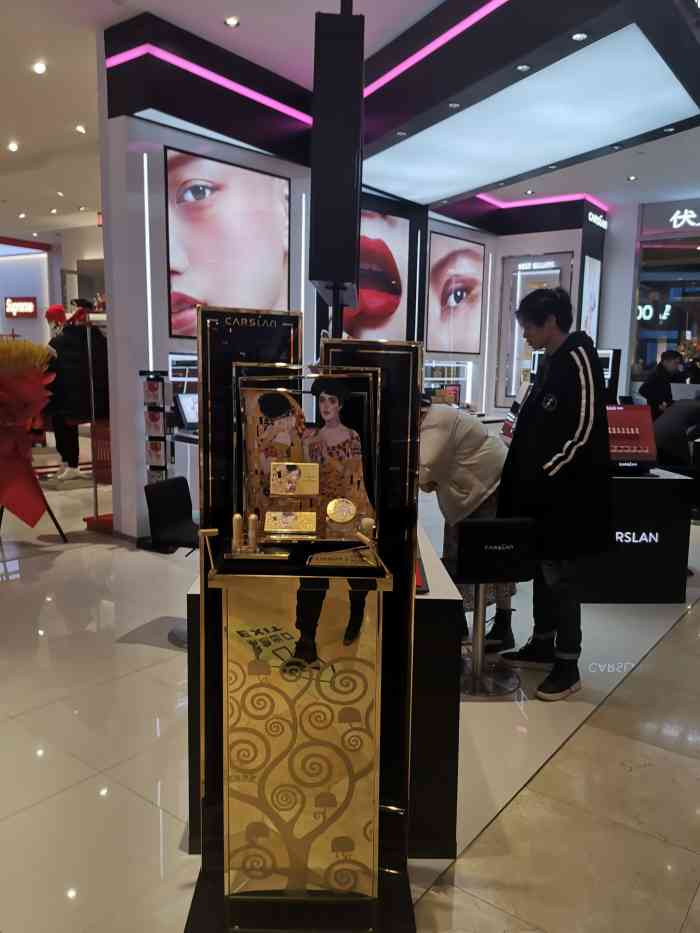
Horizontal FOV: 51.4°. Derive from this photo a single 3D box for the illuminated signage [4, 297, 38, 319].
[{"bbox_3d":[-4.656,-2.236,10.300,0.780,0.280,0.080,7,10,37],"label":"illuminated signage"}]

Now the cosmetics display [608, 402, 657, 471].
[{"bbox_3d":[1.776,-0.173,4.665,0.340,0.420,0.250,0,8,-3],"label":"cosmetics display"}]

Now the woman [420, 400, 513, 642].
[{"bbox_3d":[0.525,0.282,3.780,0.720,1.320,0.500,3,8,16],"label":"woman"}]

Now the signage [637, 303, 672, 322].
[{"bbox_3d":[5.021,-2.539,12.000,0.580,0.270,0.060,7,10,37],"label":"signage"}]

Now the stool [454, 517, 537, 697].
[{"bbox_3d":[0.617,0.601,3.386,0.400,0.810,0.420,-1,8,-12],"label":"stool"}]

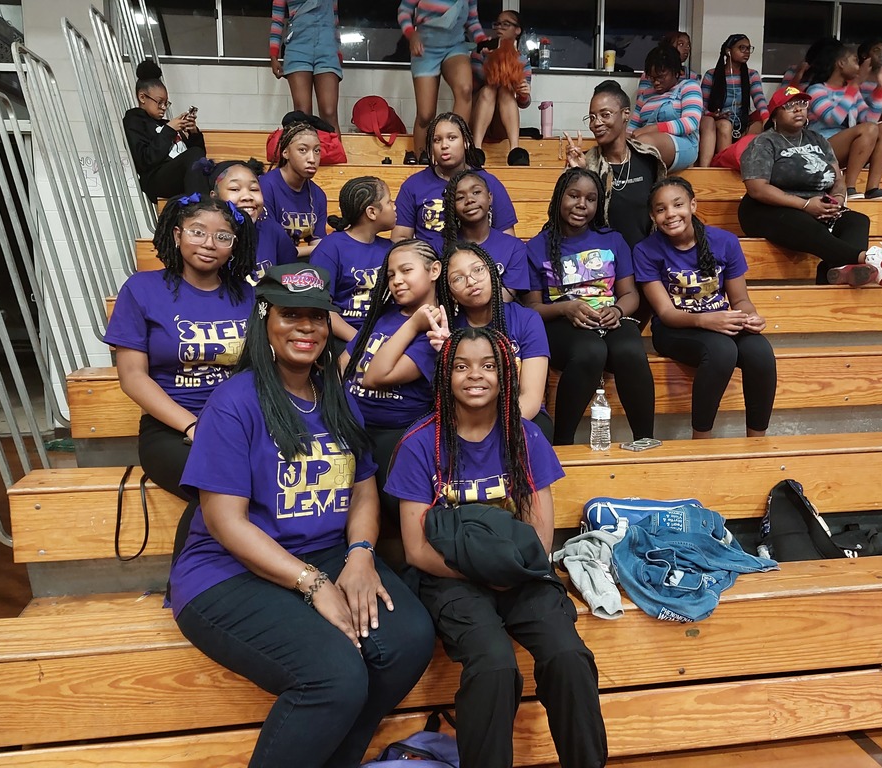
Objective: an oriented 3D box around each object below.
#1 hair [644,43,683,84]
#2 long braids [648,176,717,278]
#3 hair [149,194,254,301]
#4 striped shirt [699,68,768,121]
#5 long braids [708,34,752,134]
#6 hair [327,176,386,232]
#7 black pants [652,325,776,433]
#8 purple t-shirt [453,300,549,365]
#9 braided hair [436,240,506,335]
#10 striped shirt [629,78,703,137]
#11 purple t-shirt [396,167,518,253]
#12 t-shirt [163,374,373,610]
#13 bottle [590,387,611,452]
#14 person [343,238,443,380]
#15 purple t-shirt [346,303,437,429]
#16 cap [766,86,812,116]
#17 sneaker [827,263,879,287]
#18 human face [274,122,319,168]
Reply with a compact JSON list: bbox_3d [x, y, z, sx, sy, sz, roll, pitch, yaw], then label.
[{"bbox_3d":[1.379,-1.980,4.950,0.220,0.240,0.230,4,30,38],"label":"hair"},{"bbox_3d":[0.885,-0.576,2.940,0.240,0.360,0.230,-6,9,13],"label":"long braids"},{"bbox_3d":[-0.637,-0.367,2.150,0.280,0.290,0.240,-3,7,-21],"label":"hair"},{"bbox_3d":[2.050,-2.009,5.580,0.470,0.420,0.280,0,7,10],"label":"striped shirt"},{"bbox_3d":[2.131,-2.212,5.900,0.290,0.710,0.240,-2,8,-10],"label":"long braids"},{"bbox_3d":[-0.299,-0.632,2.830,0.220,0.210,0.180,-1,8,-4],"label":"hair"},{"bbox_3d":[0.985,-0.045,2.920,0.310,0.430,0.460,-2,7,-12],"label":"black pants"},{"bbox_3d":[0.124,-0.045,2.500,0.400,0.440,0.250,-1,9,-5],"label":"purple t-shirt"},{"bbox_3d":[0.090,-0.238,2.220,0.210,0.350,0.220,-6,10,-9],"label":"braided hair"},{"bbox_3d":[1.505,-1.839,5.330,0.420,0.420,0.320,8,12,43],"label":"striped shirt"},{"bbox_3d":[0.070,-0.724,3.580,0.500,0.490,0.290,-1,9,-5],"label":"purple t-shirt"},{"bbox_3d":[-0.388,0.255,1.860,0.450,0.530,0.310,1,16,-27],"label":"t-shirt"},{"bbox_3d":[0.517,0.116,2.590,0.066,0.202,0.066,0,7,9],"label":"bottle"},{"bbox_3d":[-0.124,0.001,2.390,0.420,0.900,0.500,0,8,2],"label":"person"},{"bbox_3d":[-0.154,-0.054,2.480,0.320,0.400,0.240,9,9,13],"label":"purple t-shirt"},{"bbox_3d":[1.863,-1.510,4.270,0.180,0.150,0.260,-6,4,-32],"label":"cap"},{"bbox_3d":[1.855,-0.496,3.600,0.265,0.100,0.115,0,18,-12],"label":"sneaker"},{"bbox_3d":[-0.566,-0.939,3.220,0.150,0.200,0.150,-7,13,-38],"label":"human face"}]

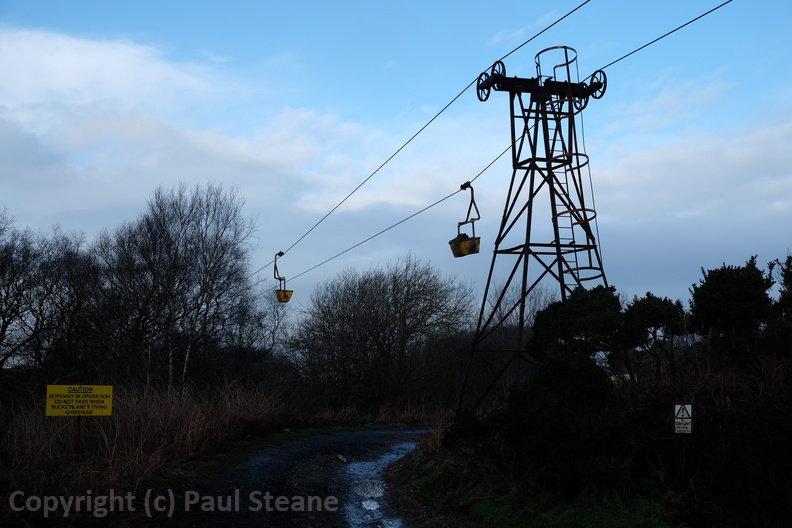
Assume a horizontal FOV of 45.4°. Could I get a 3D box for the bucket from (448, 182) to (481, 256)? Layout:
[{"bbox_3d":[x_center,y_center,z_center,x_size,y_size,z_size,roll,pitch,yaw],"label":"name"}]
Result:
[{"bbox_3d":[2.019,-1.287,27.001,0.571,2.099,1.034,1,-5,-18],"label":"bucket"}]

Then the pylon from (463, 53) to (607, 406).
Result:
[{"bbox_3d":[3.119,-0.301,19.736,3.073,8.195,3.201,1,-5,-18],"label":"pylon"}]

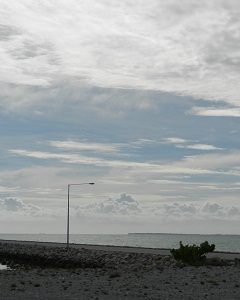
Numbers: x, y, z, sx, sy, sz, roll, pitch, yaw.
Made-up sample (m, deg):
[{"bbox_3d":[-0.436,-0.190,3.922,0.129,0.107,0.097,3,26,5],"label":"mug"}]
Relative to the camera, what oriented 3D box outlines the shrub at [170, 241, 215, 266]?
[{"bbox_3d":[3.608,5.165,34.500,2.150,1.260,1.800,0,-7,0],"label":"shrub"}]

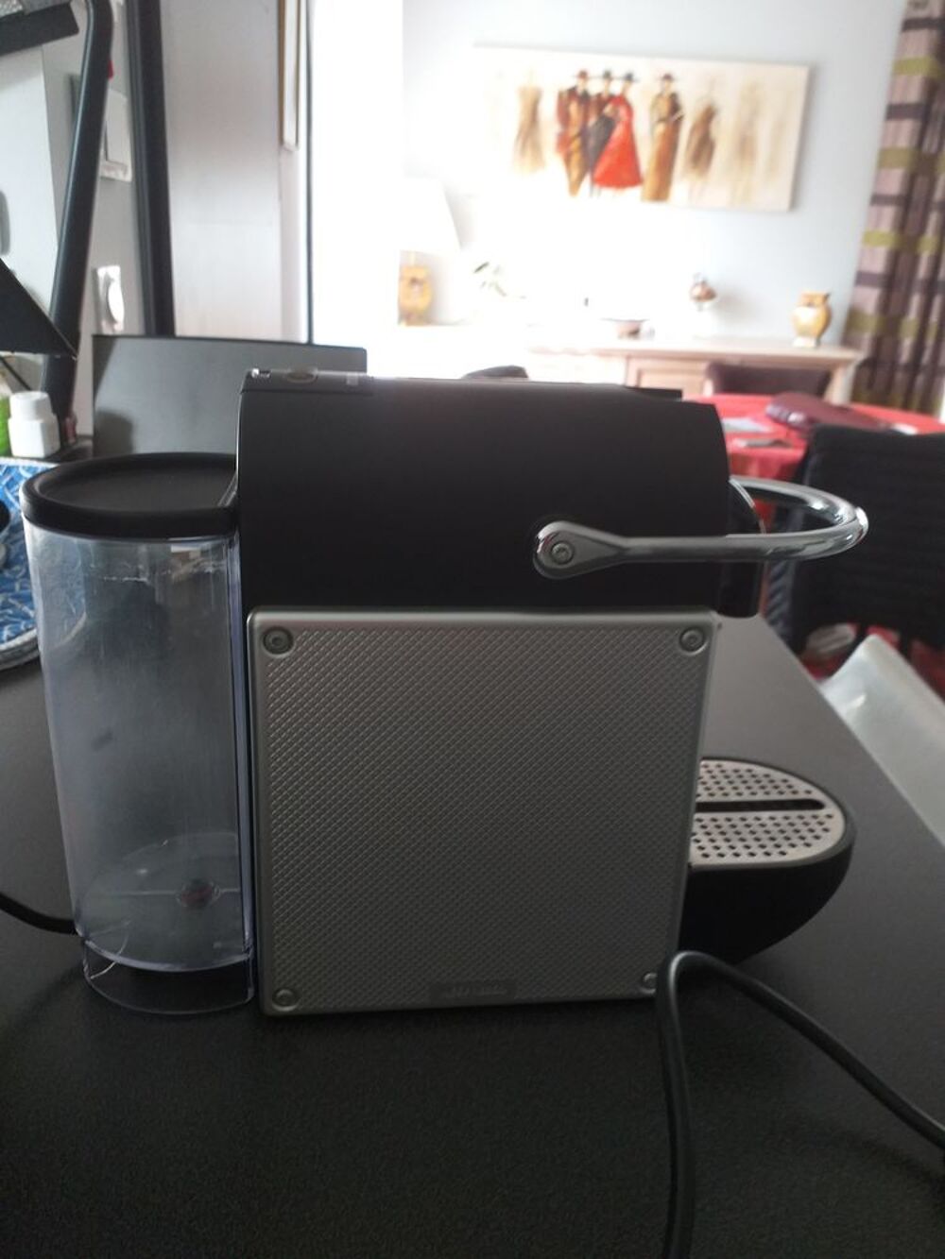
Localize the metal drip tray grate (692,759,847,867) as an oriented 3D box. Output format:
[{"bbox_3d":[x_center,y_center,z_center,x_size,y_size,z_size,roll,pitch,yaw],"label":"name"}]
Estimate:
[{"bbox_3d":[0.116,0.080,0.412,0.088,0.008,0.092,0,17,-7],"label":"metal drip tray grate"}]

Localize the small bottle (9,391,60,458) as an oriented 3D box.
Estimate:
[{"bbox_3d":[-0.468,-0.219,1.008,0.037,0.063,0.037,2,17,0],"label":"small bottle"}]

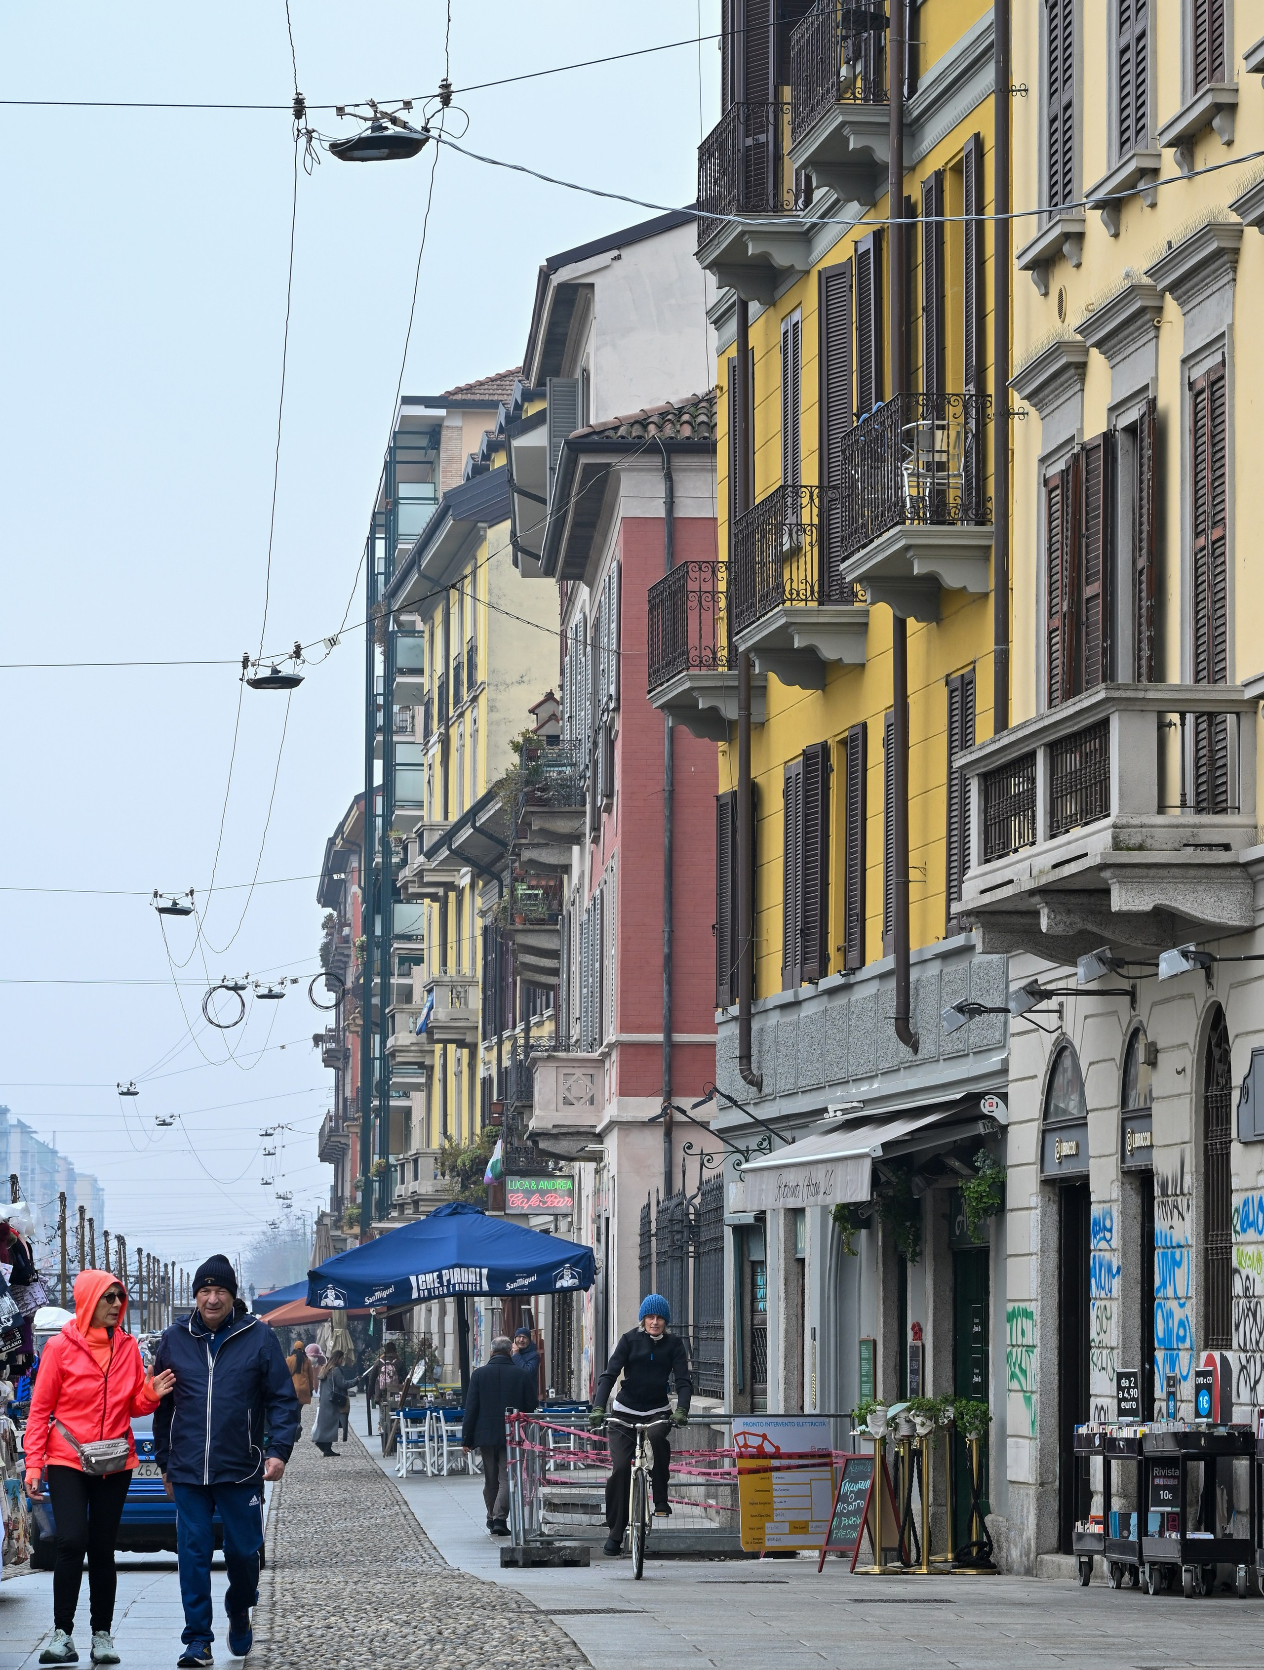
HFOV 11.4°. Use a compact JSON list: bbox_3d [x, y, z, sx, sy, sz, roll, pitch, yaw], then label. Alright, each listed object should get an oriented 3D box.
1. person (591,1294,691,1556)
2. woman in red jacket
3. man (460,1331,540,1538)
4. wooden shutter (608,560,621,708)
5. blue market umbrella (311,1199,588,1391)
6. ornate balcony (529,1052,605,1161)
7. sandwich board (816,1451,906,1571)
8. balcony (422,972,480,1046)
[{"bbox_3d":[0.057,3.774,40.400,0.640,1.660,0.850,0,-5,-2],"label":"person"},{"bbox_3d":[-2.259,2.682,26.800,0.570,1.670,0.450,1,-5,-14],"label":"woman in red jacket"},{"bbox_3d":[-1.158,5.275,55.500,0.630,1.750,0.450,0,-5,-1],"label":"man"},{"bbox_3d":[-0.219,-2.522,79.700,0.060,1.860,0.600,0,-5,-5],"label":"wooden shutter"},{"bbox_3d":[-2.237,6.336,79.500,3.500,3.420,3.500,0,-5,-1],"label":"blue market umbrella"},{"bbox_3d":[-0.904,3.753,85.900,1.000,1.450,3.100,0,-5,-2],"label":"ornate balcony"},{"bbox_3d":[1.562,4.581,42.732,0.450,0.810,0.500,2,-5,-28],"label":"sandwich board"},{"bbox_3d":[-3.770,3.688,131.350,0.980,1.500,2.700,0,-5,-6],"label":"balcony"}]

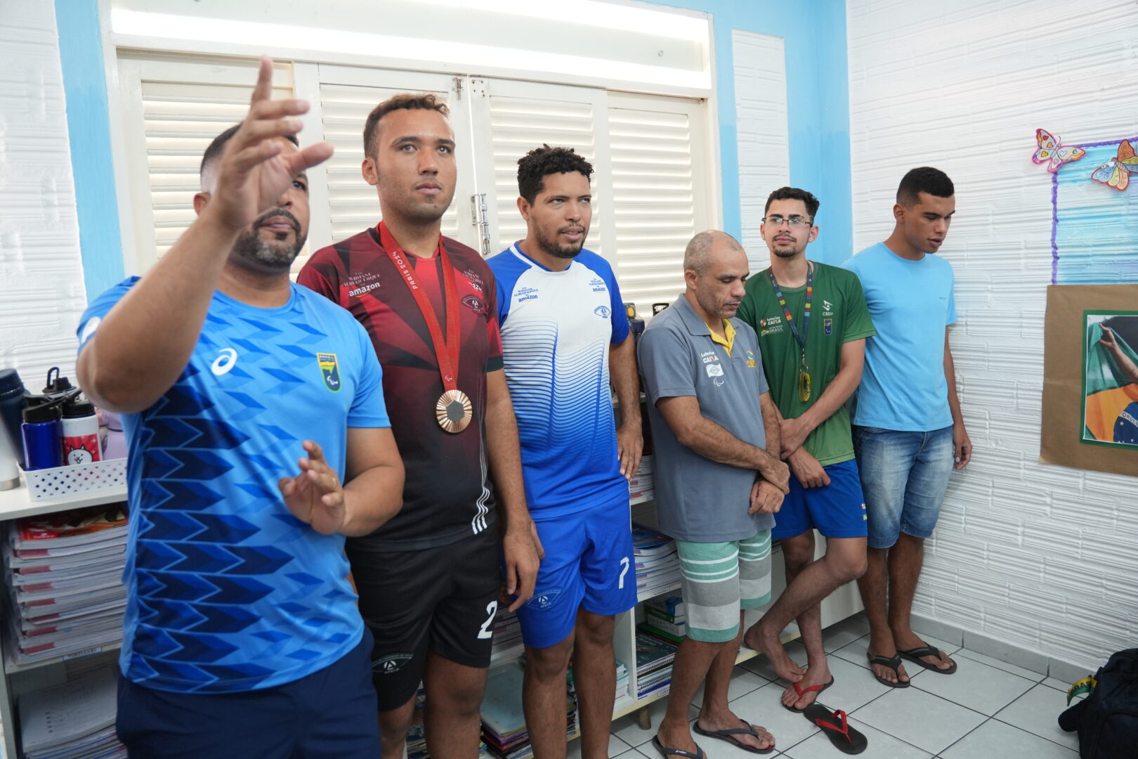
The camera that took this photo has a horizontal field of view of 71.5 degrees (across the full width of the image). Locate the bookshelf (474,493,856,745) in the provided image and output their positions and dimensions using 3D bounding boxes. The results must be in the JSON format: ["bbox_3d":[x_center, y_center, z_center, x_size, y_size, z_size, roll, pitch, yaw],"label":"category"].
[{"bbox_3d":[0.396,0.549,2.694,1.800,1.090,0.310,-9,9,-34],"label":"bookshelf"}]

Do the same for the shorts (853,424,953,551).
[{"bbox_3d":[1.192,0.357,2.830,0.360,0.480,0.250,-5,5,-17],"label":"shorts"}]

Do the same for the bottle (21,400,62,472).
[{"bbox_3d":[-1.134,0.144,1.704,0.074,0.215,0.074,-7,6,-36],"label":"bottle"}]

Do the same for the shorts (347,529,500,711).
[{"bbox_3d":[-0.298,0.430,1.685,0.380,0.420,0.270,-8,7,-40],"label":"shorts"}]

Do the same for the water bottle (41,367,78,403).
[{"bbox_3d":[-1.085,0.099,1.690,0.075,0.250,0.075,-9,9,-34],"label":"water bottle"}]

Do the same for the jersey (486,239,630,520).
[{"bbox_3d":[-0.028,-0.004,2.020,0.440,0.680,0.250,-8,9,-28],"label":"jersey"}]

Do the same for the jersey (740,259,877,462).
[{"bbox_3d":[0.783,-0.065,2.640,0.470,0.680,0.260,-2,8,12],"label":"jersey"}]

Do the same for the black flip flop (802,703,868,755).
[{"bbox_3d":[0.830,1.089,2.484,0.100,0.055,0.260,-6,6,-25],"label":"black flip flop"}]

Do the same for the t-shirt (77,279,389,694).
[{"bbox_3d":[-0.597,0.169,1.420,0.520,0.700,0.320,-8,9,-31],"label":"t-shirt"}]

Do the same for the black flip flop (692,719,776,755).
[{"bbox_3d":[0.514,1.102,2.485,0.268,0.060,0.105,0,6,32],"label":"black flip flop"}]

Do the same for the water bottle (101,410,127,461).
[{"bbox_3d":[-0.963,0.141,1.690,0.080,0.170,0.080,-9,9,-34],"label":"water bottle"}]

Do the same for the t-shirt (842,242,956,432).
[{"bbox_3d":[1.144,-0.152,2.760,0.440,0.660,0.250,-5,5,-17],"label":"t-shirt"}]

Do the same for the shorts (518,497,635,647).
[{"bbox_3d":[0.022,0.428,1.945,0.365,0.400,0.260,-8,7,-40],"label":"shorts"}]

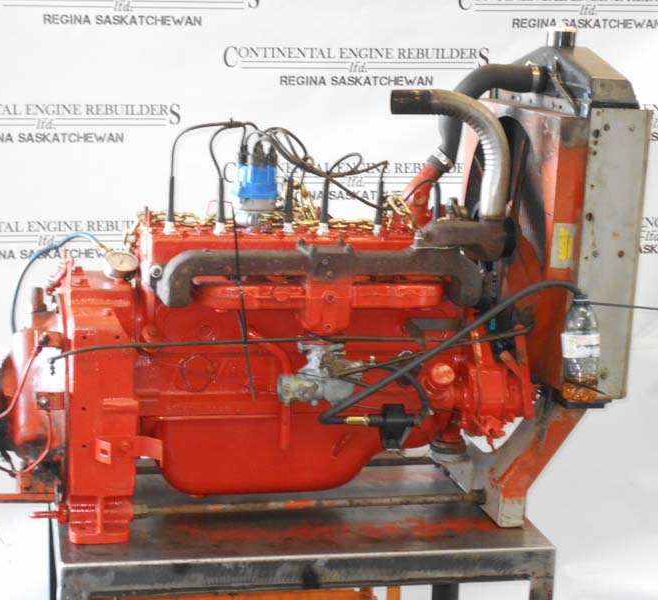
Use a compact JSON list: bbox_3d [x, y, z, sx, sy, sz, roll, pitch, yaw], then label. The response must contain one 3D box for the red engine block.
[{"bbox_3d":[-0.137,0.122,2.926,0.965,0.545,0.470,0,11,-11],"label":"red engine block"}]

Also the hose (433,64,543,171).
[{"bbox_3d":[0.308,-0.354,2.922,0.208,0.203,0.058,0,11,-11],"label":"hose"}]

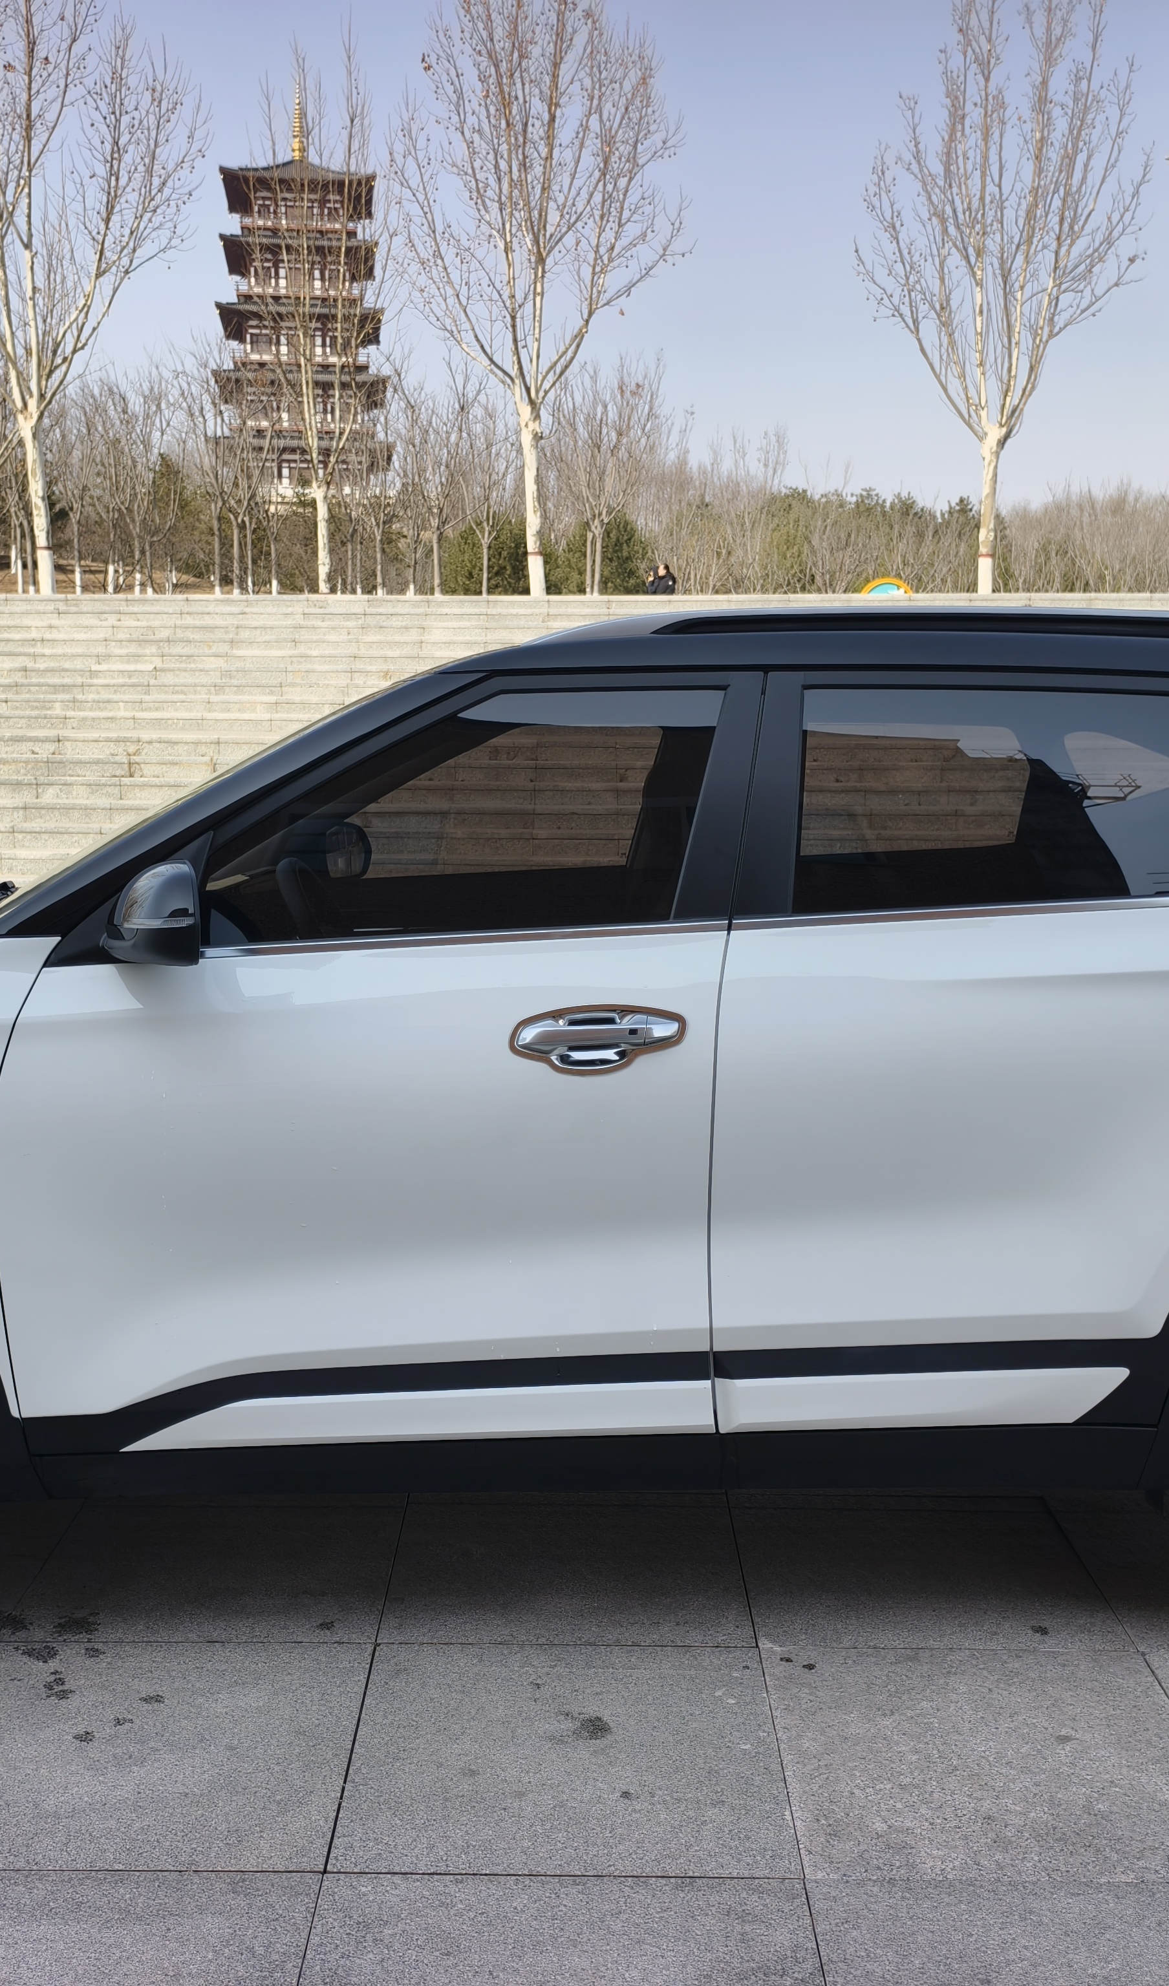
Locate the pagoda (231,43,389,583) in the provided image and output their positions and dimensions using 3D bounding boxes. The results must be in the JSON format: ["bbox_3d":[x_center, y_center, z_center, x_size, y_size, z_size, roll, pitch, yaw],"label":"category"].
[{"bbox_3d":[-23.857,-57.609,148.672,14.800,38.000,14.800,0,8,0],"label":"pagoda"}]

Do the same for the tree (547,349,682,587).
[{"bbox_3d":[0.507,-8.216,30.153,2.200,5.300,2.200,1,8,0],"label":"tree"}]

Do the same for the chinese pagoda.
[{"bbox_3d":[-23.927,-58.403,148.566,14.800,35.500,14.800,0,8,0],"label":"chinese pagoda"}]

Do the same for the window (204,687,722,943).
[{"bbox_3d":[-0.176,-0.271,2.664,0.777,0.411,0.060,0,-13,-1],"label":"window"}]

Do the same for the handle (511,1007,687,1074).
[{"bbox_3d":[0.021,0.069,2.581,0.257,0.102,0.060,0,8,-1],"label":"handle"}]

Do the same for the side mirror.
[{"bbox_3d":[-0.620,-0.116,2.506,0.140,0.155,0.225,0,8,-1],"label":"side mirror"}]

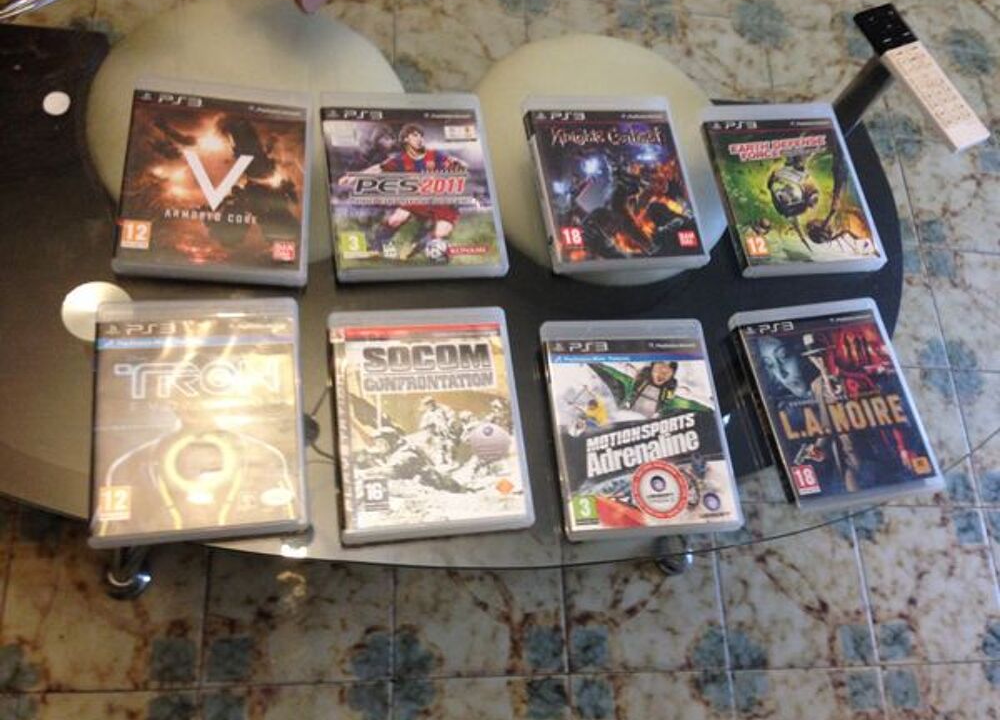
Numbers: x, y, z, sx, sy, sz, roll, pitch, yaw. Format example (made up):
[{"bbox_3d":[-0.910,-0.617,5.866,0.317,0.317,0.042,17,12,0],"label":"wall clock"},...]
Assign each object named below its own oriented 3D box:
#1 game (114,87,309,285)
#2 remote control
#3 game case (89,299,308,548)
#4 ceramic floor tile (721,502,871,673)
[{"bbox_3d":[-0.216,-0.141,0.743,0.135,0.015,0.171,3,67,-13],"label":"game"},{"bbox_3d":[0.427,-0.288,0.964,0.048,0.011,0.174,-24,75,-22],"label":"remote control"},{"bbox_3d":[-0.208,0.039,0.668,0.135,0.015,0.172,-2,68,-15],"label":"game case"},{"bbox_3d":[0.363,0.281,1.191,0.200,0.010,0.200,3,67,-13],"label":"ceramic floor tile"}]

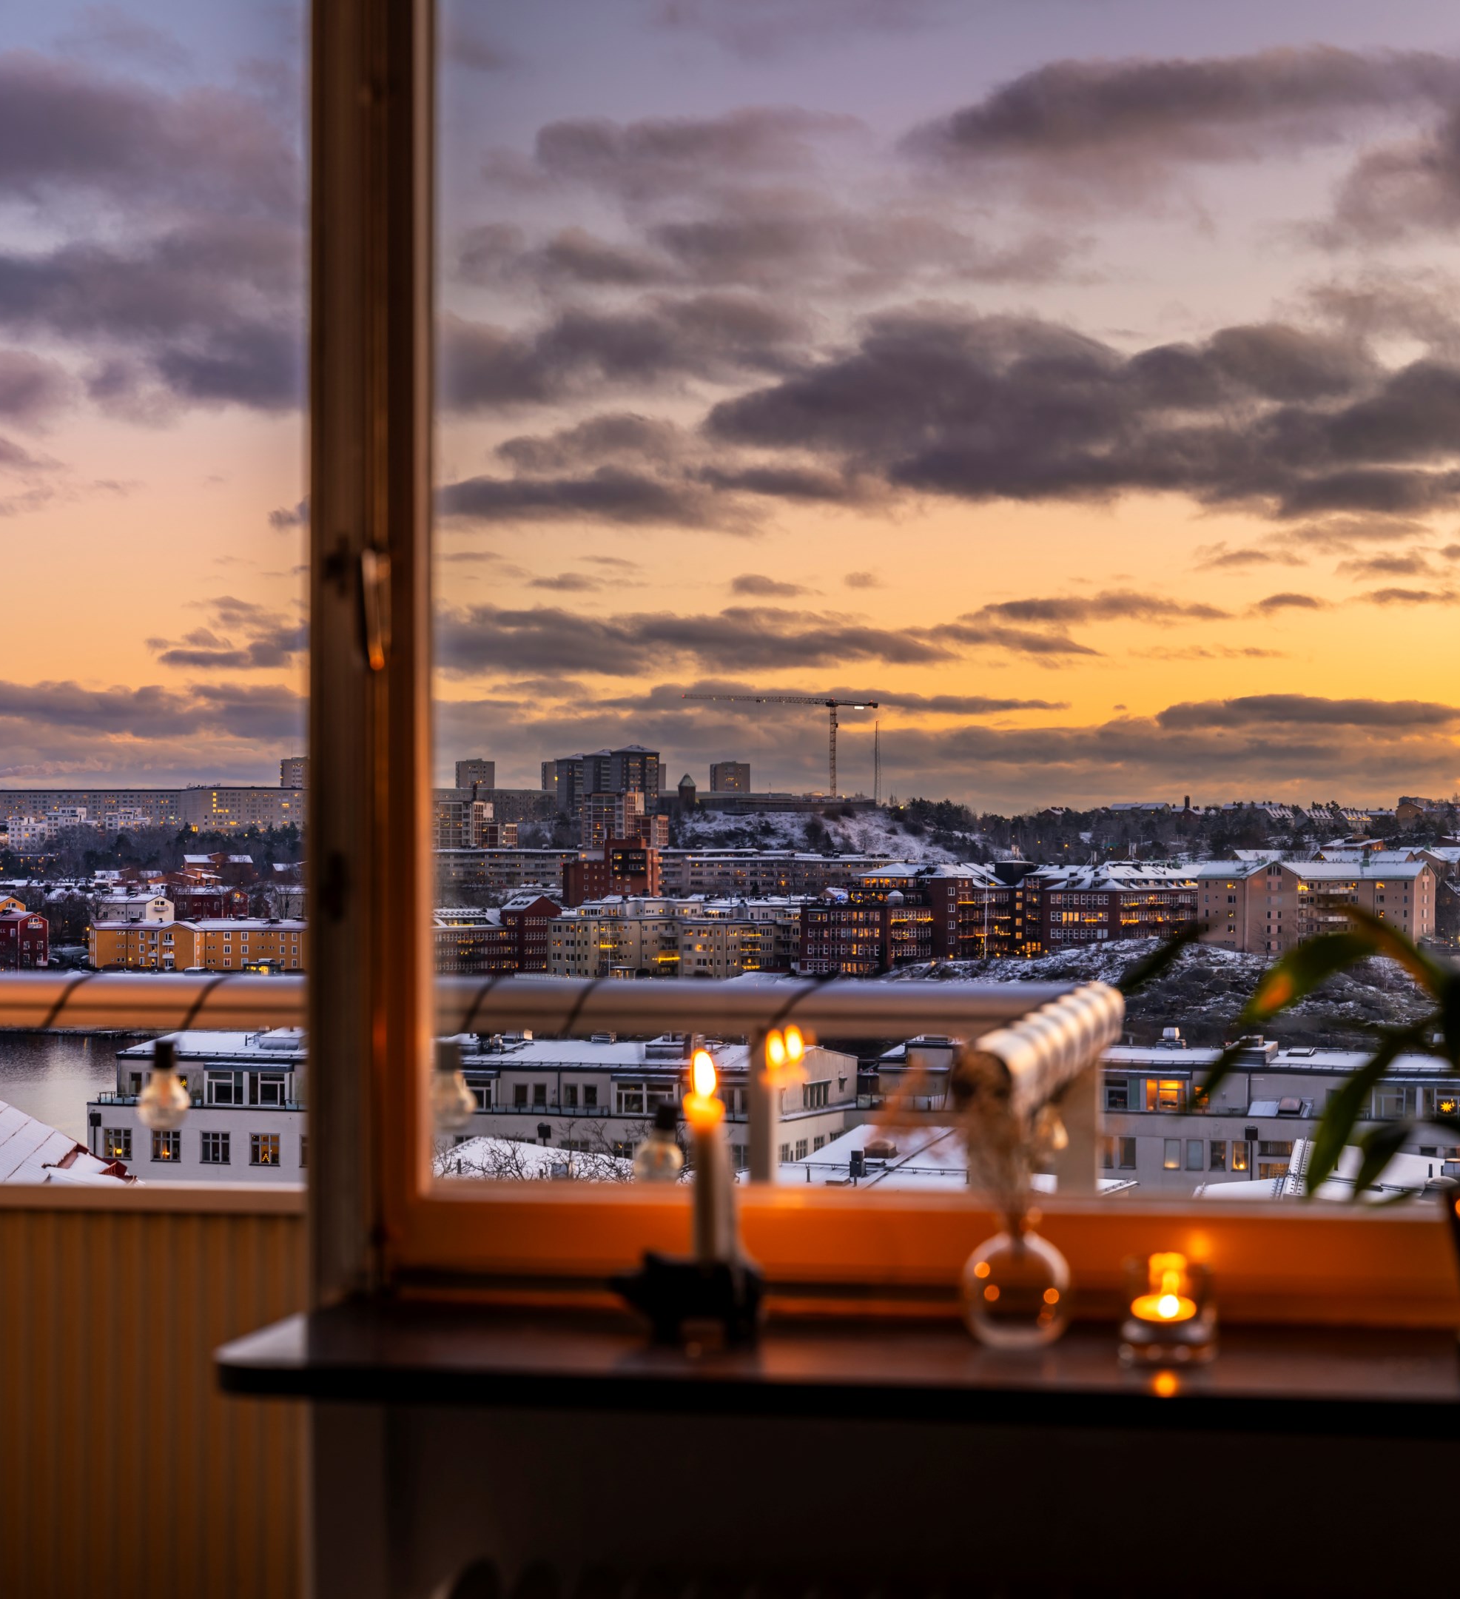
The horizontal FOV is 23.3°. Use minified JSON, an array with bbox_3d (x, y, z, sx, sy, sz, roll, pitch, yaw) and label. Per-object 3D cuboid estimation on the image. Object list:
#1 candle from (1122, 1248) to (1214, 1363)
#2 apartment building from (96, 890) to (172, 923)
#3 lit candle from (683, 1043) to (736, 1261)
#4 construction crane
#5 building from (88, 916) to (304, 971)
[{"bbox_3d":[0.287,0.333,2.310,0.058,0.073,0.058,0,0,10],"label":"candle"},{"bbox_3d":[-139.092,26.713,825.000,16.000,11.000,10.000,0,0,22],"label":"apartment building"},{"bbox_3d":[-0.014,0.241,2.380,0.023,0.143,0.023,-2,0,10],"label":"lit candle"},{"bbox_3d":[19.943,-19.936,1391.000,86.000,46.000,3.000,0,0,-23],"label":"construction crane"},{"bbox_3d":[-112.804,30.771,748.000,46.000,12.000,12.500,0,0,8],"label":"building"}]

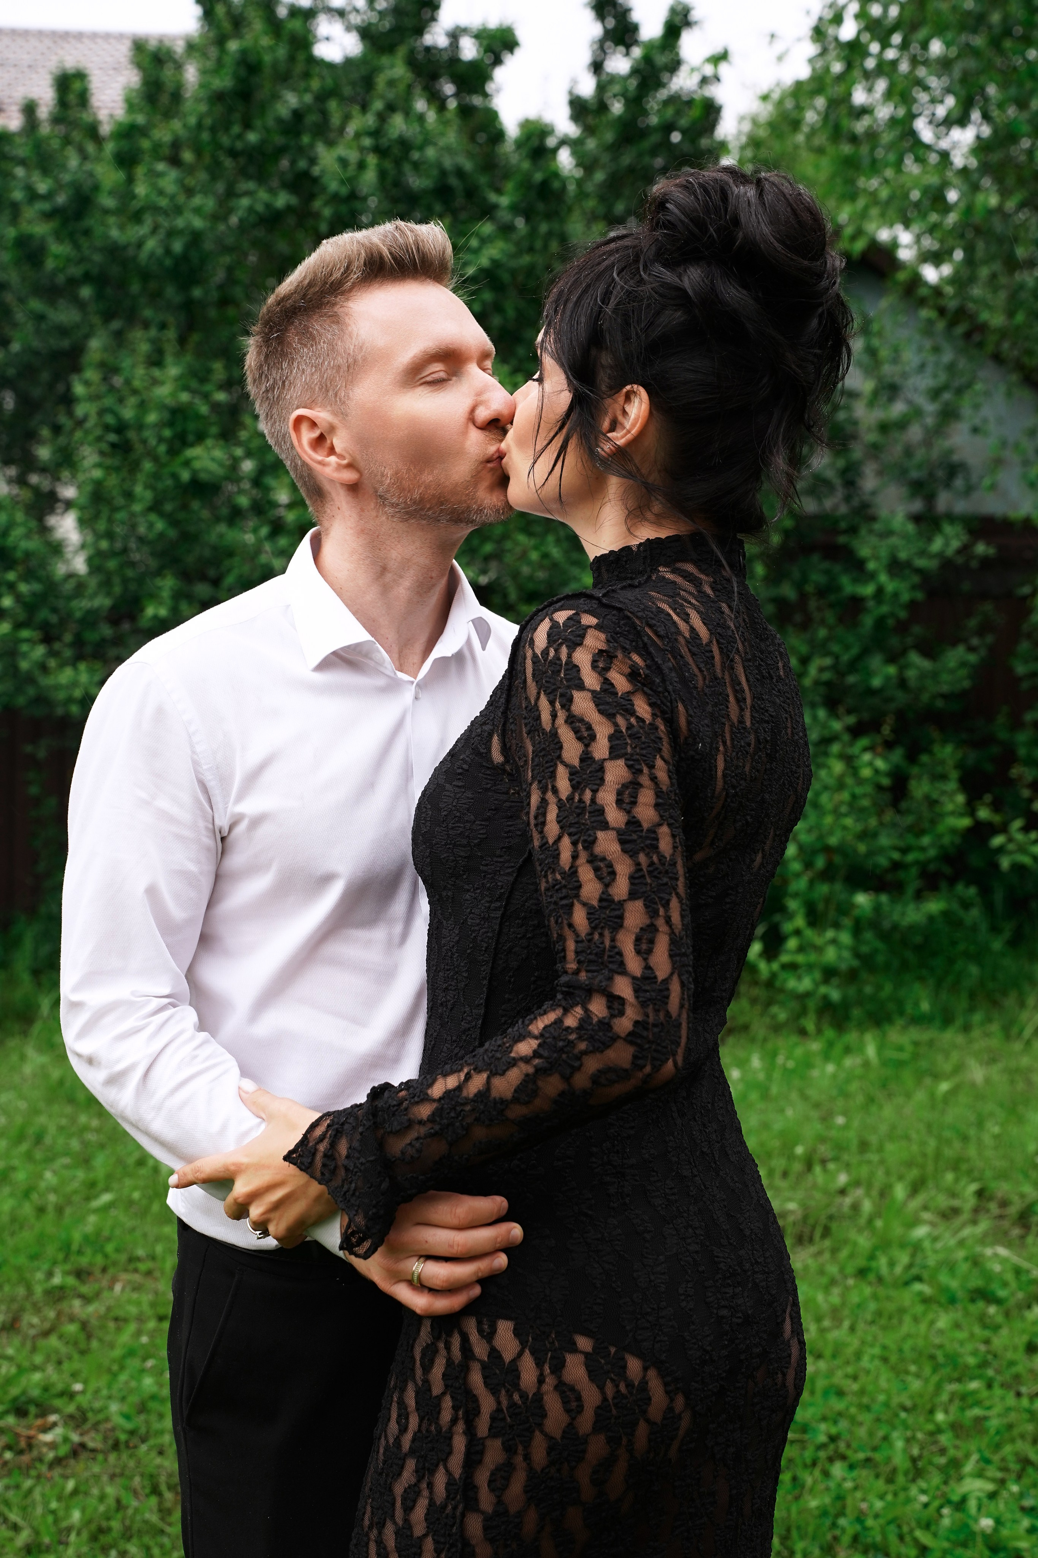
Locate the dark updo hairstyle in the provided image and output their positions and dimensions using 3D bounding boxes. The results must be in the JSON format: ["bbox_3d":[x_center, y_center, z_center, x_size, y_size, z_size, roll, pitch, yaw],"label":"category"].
[{"bbox_3d":[0.142,-0.344,1.880,0.250,0.290,0.205,9,8,25],"label":"dark updo hairstyle"}]

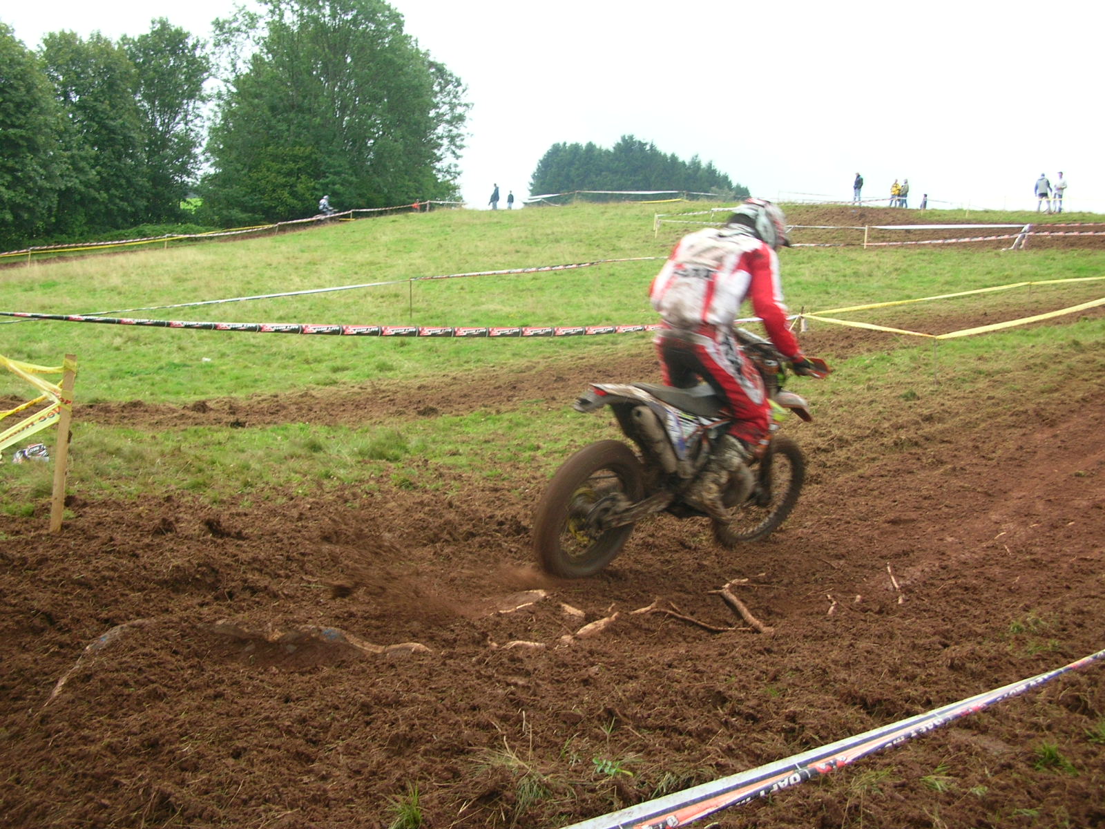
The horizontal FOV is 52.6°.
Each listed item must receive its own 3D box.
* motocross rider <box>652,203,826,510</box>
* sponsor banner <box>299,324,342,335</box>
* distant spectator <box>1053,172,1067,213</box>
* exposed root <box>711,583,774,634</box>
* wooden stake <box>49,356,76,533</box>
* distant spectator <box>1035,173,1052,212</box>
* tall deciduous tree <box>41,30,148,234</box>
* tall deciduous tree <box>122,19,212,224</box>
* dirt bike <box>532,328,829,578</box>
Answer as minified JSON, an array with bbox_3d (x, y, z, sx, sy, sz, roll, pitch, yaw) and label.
[{"bbox_3d":[0.880,-0.270,5.580,0.780,1.580,0.880,10,10,40],"label":"motocross rider"},{"bbox_3d":[-2.027,-0.740,9.788,0.380,0.090,0.012,-1,6,-34],"label":"sponsor banner"},{"bbox_3d":[21.827,-9.532,48.000,0.540,1.750,0.420,4,7,30],"label":"distant spectator"},{"bbox_3d":[0.800,0.790,4.640,0.200,0.080,0.640,0,7,-6],"label":"exposed root"},{"bbox_3d":[-2.626,0.151,6.000,0.060,0.970,0.045,5,6,-17],"label":"wooden stake"},{"bbox_3d":[21.085,-9.495,48.000,0.660,1.750,0.420,1,7,6],"label":"distant spectator"},{"bbox_3d":[-29.103,-17.912,71.000,6.800,13.300,6.800,1,6,0],"label":"tall deciduous tree"},{"bbox_3d":[-26.337,-19.966,76.000,6.300,14.000,6.300,1,6,0],"label":"tall deciduous tree"},{"bbox_3d":[0.740,0.170,5.660,0.820,1.220,2.120,19,13,39],"label":"dirt bike"}]

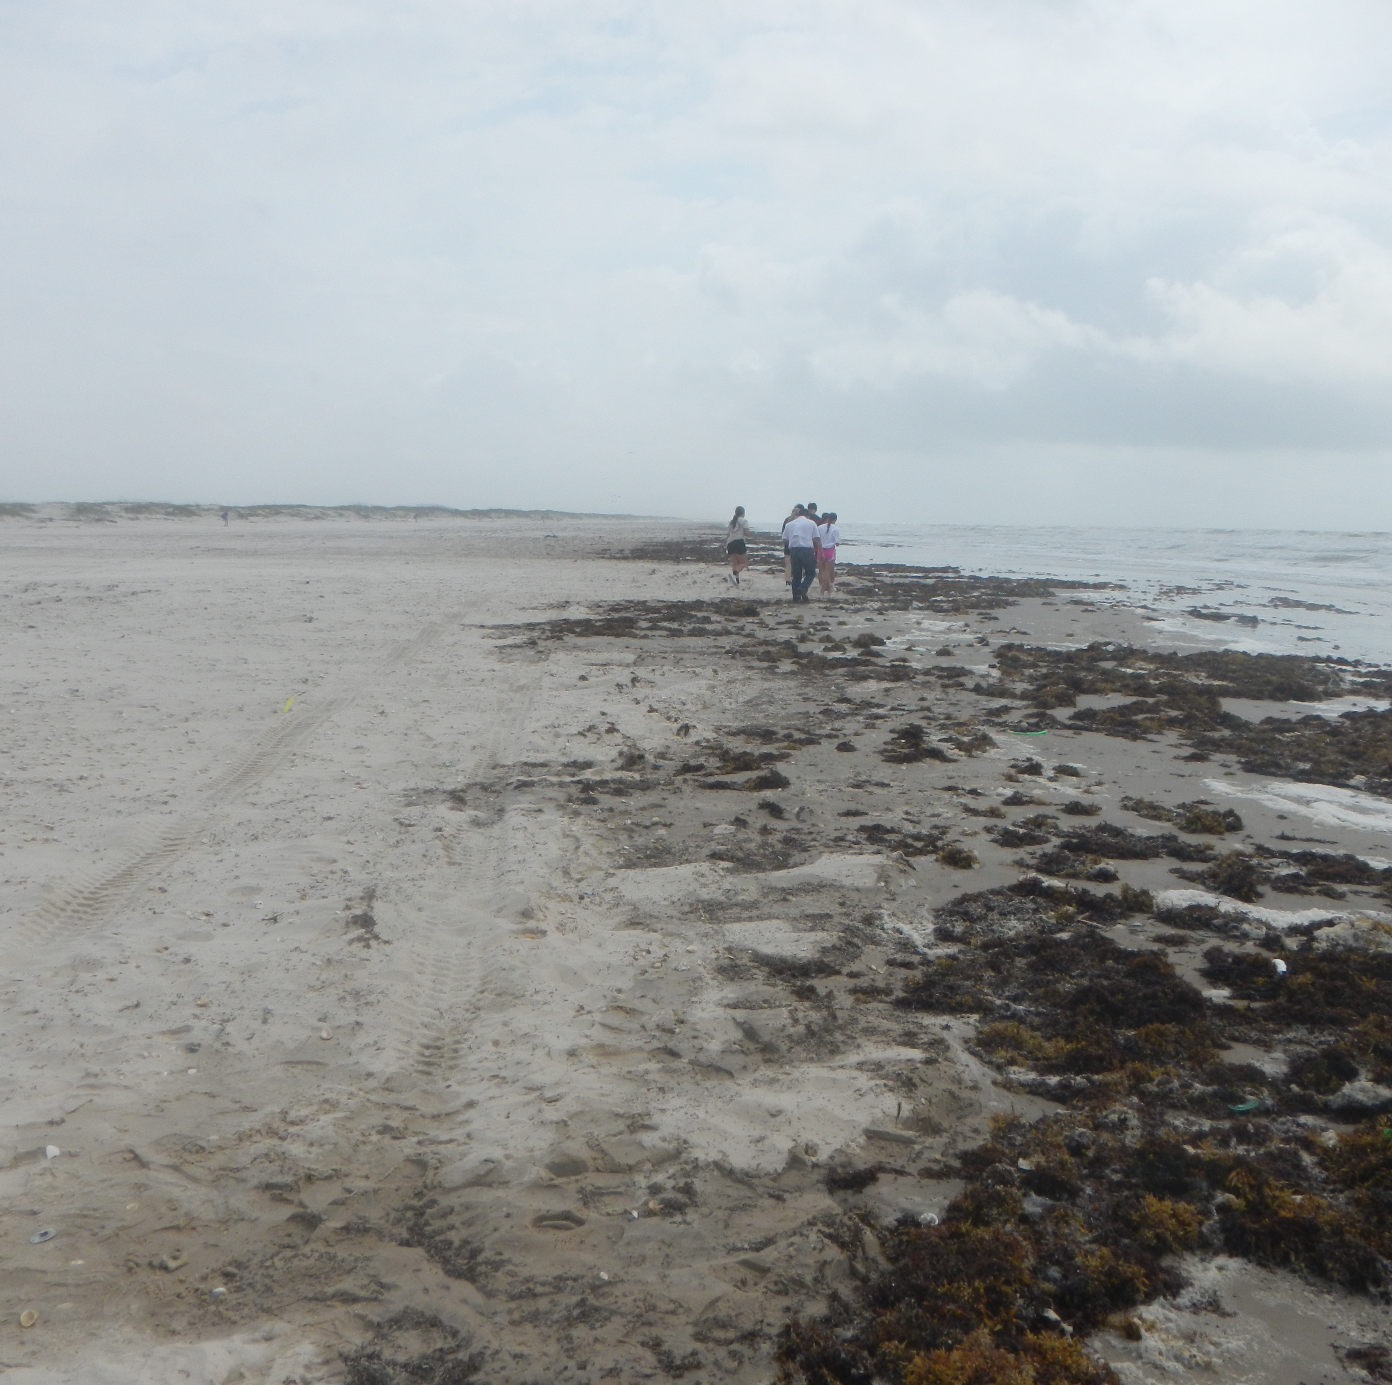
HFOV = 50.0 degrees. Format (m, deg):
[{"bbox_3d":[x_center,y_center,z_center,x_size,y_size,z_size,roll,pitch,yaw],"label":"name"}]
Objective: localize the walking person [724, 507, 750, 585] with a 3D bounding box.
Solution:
[{"bbox_3d":[0.848,-2.975,30.500,0.430,1.620,0.460,4,7,25],"label":"walking person"}]

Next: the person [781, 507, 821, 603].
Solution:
[{"bbox_3d":[1.888,-2.428,26.600,0.640,1.640,0.520,1,7,3],"label":"person"}]

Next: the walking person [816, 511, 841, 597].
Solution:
[{"bbox_3d":[2.501,-2.583,28.000,0.470,1.570,0.400,2,7,8],"label":"walking person"}]

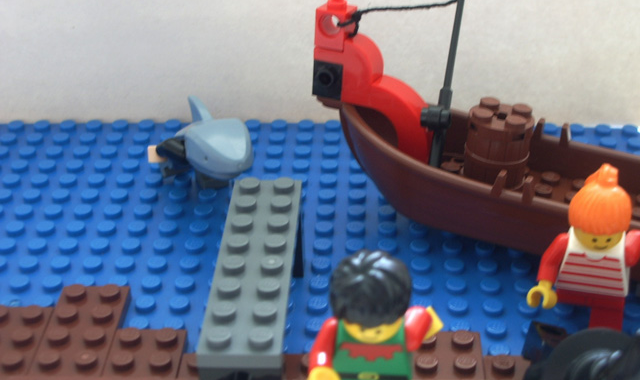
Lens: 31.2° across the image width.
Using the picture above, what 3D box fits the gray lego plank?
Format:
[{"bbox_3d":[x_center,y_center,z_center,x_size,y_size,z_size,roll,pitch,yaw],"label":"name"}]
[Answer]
[{"bbox_3d":[-0.014,0.015,0.242,0.016,0.005,0.064,0,31,3],"label":"gray lego plank"}]

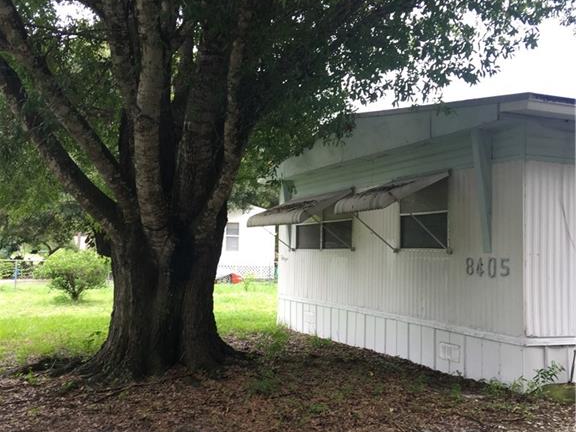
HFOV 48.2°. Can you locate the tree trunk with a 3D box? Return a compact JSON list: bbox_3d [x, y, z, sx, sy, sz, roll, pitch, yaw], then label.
[{"bbox_3d":[-1.570,0.910,7.800,1.750,1.880,1.600,1,-3,0],"label":"tree trunk"}]

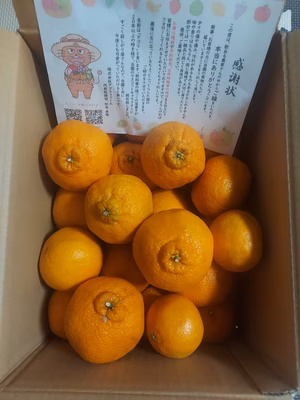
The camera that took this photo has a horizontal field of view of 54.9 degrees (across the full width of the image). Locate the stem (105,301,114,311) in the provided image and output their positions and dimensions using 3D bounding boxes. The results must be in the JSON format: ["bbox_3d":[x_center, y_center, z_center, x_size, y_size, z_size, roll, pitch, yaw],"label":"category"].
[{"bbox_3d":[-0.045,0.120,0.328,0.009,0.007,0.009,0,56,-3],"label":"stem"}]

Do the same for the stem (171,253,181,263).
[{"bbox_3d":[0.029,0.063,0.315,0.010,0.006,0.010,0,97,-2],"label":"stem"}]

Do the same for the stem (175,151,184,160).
[{"bbox_3d":[0.037,-0.056,0.360,0.011,0.006,0.011,0,96,-4],"label":"stem"}]

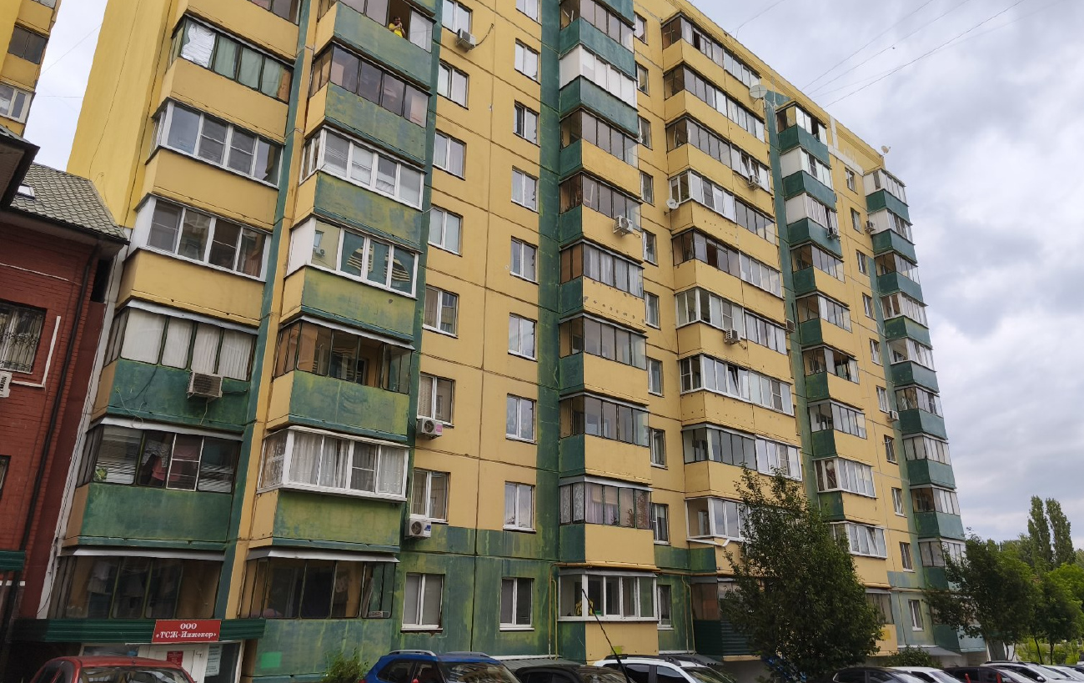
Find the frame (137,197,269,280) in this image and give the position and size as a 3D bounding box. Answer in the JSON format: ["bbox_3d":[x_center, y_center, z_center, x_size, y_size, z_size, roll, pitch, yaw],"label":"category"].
[{"bbox_3d":[-8.694,-2.448,18.605,3.050,1.430,0.840,17,-26,-38],"label":"frame"}]

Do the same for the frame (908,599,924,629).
[{"bbox_3d":[18.673,13.735,36.169,1.250,1.410,0.150,17,-26,-37],"label":"frame"}]

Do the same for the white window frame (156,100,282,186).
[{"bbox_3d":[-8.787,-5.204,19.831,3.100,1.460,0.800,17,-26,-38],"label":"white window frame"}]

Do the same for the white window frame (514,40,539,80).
[{"bbox_3d":[-0.567,-10.789,27.846,1.220,1.370,0.130,16,-24,-39],"label":"white window frame"}]

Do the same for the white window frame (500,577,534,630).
[{"bbox_3d":[-0.732,7.662,21.017,1.250,1.430,0.150,17,-26,-38],"label":"white window frame"}]

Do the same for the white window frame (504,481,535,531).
[{"bbox_3d":[-0.732,5.018,21.799,1.200,1.370,0.150,17,-26,-37],"label":"white window frame"}]

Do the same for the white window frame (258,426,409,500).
[{"bbox_3d":[-4.997,3.112,17.585,3.200,1.380,1.280,17,-26,-37],"label":"white window frame"}]

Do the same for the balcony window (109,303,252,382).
[{"bbox_3d":[-8.063,0.224,16.244,2.760,1.180,1.220,16,-24,-39],"label":"balcony window"}]

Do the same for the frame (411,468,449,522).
[{"bbox_3d":[-3.123,4.314,20.139,1.220,1.410,0.160,17,-26,-38],"label":"frame"}]

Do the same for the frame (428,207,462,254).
[{"bbox_3d":[-3.098,-3.561,23.124,1.240,1.370,0.130,16,-24,-39],"label":"frame"}]

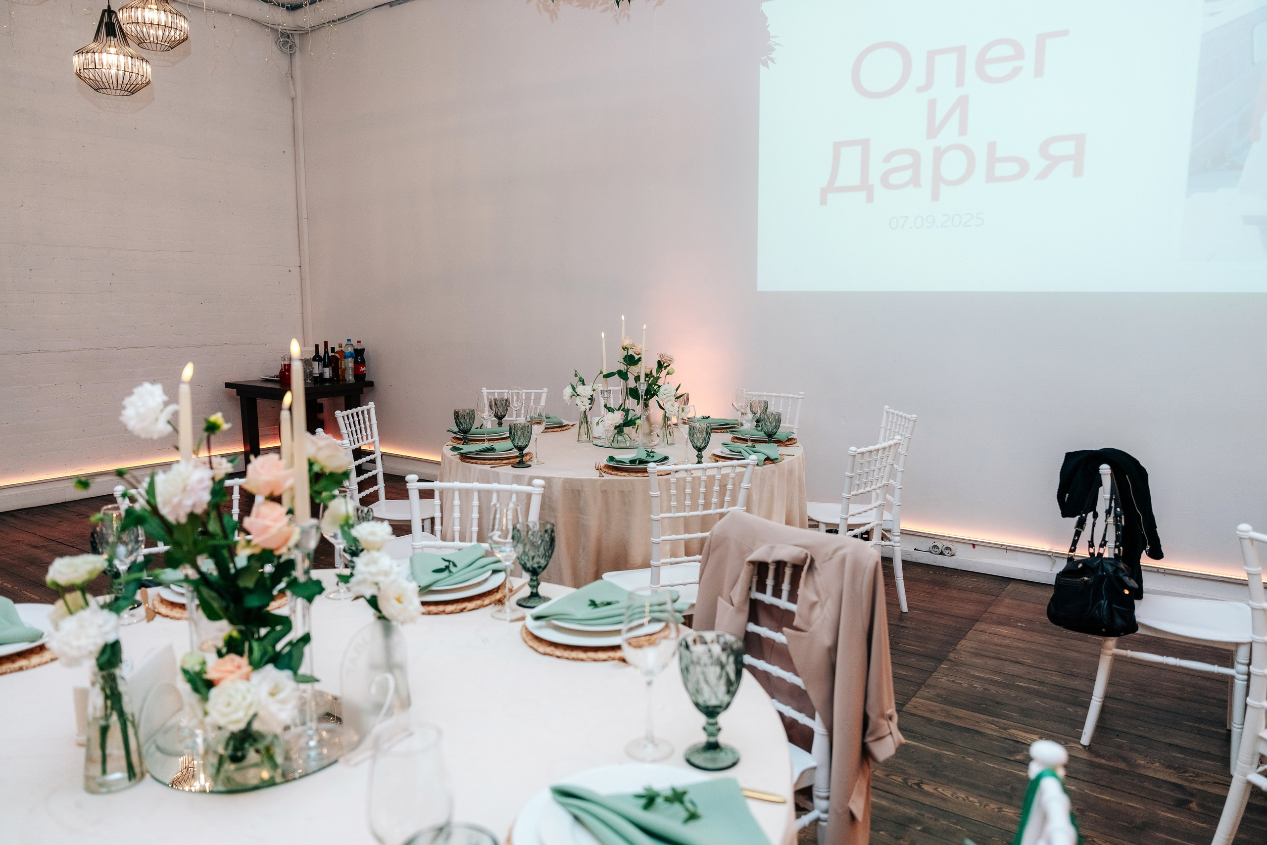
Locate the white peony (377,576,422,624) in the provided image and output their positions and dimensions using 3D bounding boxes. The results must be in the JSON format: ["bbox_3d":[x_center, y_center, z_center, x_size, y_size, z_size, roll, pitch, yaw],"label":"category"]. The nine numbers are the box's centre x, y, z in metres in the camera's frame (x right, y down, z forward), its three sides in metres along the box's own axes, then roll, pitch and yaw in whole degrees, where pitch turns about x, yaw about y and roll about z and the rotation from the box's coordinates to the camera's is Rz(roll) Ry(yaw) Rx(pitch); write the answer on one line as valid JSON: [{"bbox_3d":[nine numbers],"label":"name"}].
[{"bbox_3d":[-0.364,0.277,1.315,0.070,0.068,0.058,-2,9,-16],"label":"white peony"}]

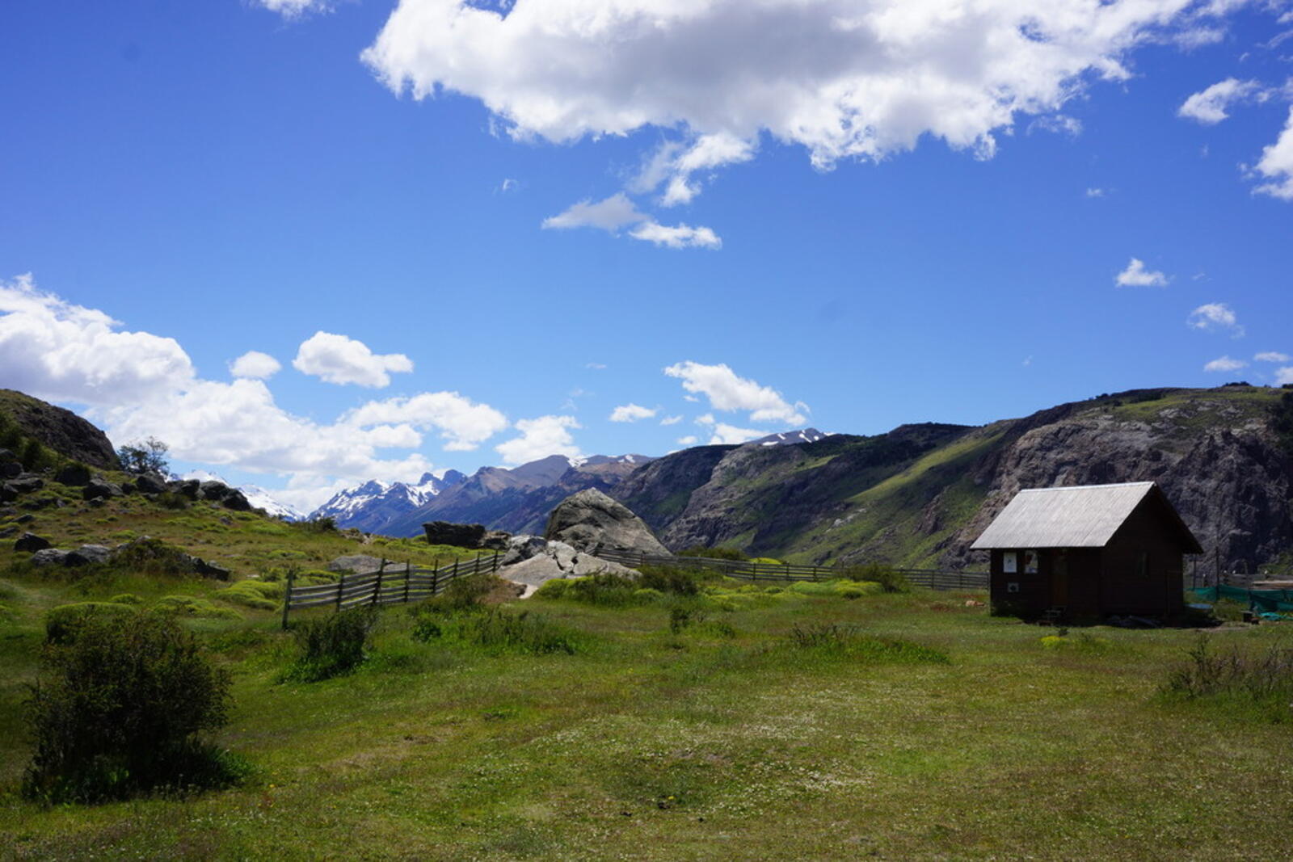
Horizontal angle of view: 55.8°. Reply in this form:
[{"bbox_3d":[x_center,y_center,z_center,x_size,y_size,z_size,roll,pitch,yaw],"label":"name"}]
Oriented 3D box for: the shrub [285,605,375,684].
[{"bbox_3d":[-4.713,3.167,18.200,1.358,1.109,1.155,2,-7,-14],"label":"shrub"}]

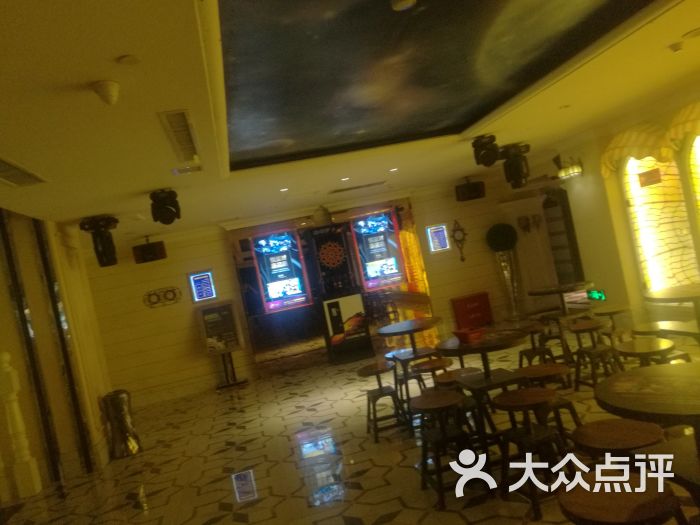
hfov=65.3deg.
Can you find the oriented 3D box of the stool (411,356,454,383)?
[{"bbox_3d":[0.699,1.073,4.267,0.345,0.558,0.345,-12,1,-11],"label":"stool"}]

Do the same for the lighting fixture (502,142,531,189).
[{"bbox_3d":[2.104,-1.215,6.940,0.360,0.540,0.300,-12,1,-11],"label":"lighting fixture"}]

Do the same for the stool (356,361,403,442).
[{"bbox_3d":[0.296,1.260,4.946,0.350,0.590,0.350,-11,1,-12],"label":"stool"}]

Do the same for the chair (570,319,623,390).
[{"bbox_3d":[2.027,0.802,4.482,0.345,0.558,0.345,-12,1,-11],"label":"chair"}]

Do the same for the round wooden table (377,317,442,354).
[{"bbox_3d":[0.637,0.967,5.083,0.620,0.759,0.620,-11,1,0],"label":"round wooden table"}]

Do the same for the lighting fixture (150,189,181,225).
[{"bbox_3d":[-1.559,-0.474,4.620,0.230,0.280,0.230,-11,2,-17],"label":"lighting fixture"}]

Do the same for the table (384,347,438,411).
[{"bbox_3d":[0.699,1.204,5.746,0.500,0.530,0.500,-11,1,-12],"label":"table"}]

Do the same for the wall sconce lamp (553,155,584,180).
[{"bbox_3d":[2.642,-1.136,6.601,0.240,0.320,0.360,-12,1,-11],"label":"wall sconce lamp"}]

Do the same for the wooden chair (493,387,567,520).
[{"bbox_3d":[1.014,1.035,3.000,0.345,0.558,0.345,-12,1,-11],"label":"wooden chair"}]

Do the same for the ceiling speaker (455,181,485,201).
[{"bbox_3d":[1.859,-1.097,8.492,0.440,0.240,0.270,-11,1,3],"label":"ceiling speaker"}]

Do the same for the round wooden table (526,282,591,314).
[{"bbox_3d":[2.501,0.707,6.314,0.700,0.810,0.700,-11,1,0],"label":"round wooden table"}]

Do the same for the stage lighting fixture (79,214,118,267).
[{"bbox_3d":[-2.648,-0.234,5.795,0.400,0.530,0.300,-11,1,-12],"label":"stage lighting fixture"}]

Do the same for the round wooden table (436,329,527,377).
[{"bbox_3d":[1.098,1.001,4.210,0.690,0.810,0.690,-11,1,0],"label":"round wooden table"}]

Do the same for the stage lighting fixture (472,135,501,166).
[{"bbox_3d":[1.449,-1.163,5.813,0.280,0.350,0.330,-11,1,9],"label":"stage lighting fixture"}]

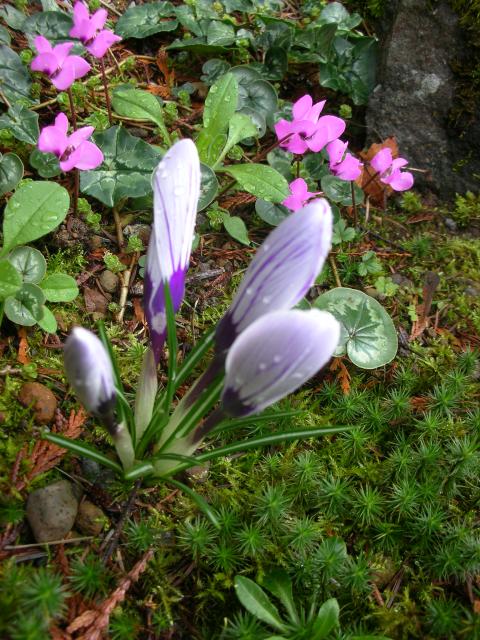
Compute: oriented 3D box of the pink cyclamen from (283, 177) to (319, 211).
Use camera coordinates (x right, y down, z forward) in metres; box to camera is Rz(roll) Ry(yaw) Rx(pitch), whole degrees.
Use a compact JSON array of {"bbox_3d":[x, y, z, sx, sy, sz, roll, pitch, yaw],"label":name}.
[{"bbox_3d":[0.029,-0.057,0.305,0.016,0.018,0.019,37,58,28],"label":"pink cyclamen"}]

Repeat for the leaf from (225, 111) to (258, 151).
[{"bbox_3d":[0.002,-0.114,0.389,0.017,0.006,0.020,42,81,8],"label":"leaf"}]

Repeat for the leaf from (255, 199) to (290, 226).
[{"bbox_3d":[0.017,-0.054,0.322,0.020,0.004,0.019,0,60,0],"label":"leaf"}]

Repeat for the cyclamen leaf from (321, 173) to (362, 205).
[{"bbox_3d":[0.053,-0.069,0.340,0.022,0.004,0.022,0,60,0],"label":"cyclamen leaf"}]

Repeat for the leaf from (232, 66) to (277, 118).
[{"bbox_3d":[0.013,-0.146,0.423,0.026,0.007,0.034,9,86,2],"label":"leaf"}]

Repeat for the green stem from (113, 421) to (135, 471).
[{"bbox_3d":[-0.041,0.046,0.232,0.006,0.031,0.006,0,51,0],"label":"green stem"}]

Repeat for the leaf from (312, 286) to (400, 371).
[{"bbox_3d":[0.048,0.004,0.266,0.034,0.006,0.036,10,76,2],"label":"leaf"}]

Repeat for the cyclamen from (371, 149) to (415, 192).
[{"bbox_3d":[0.078,-0.077,0.330,0.021,0.017,0.016,29,54,24],"label":"cyclamen"}]

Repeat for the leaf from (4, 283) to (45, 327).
[{"bbox_3d":[-0.091,-0.006,0.272,0.017,0.004,0.019,0,80,0],"label":"leaf"}]

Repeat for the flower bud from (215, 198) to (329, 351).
[{"bbox_3d":[0.010,-0.012,0.193,0.019,0.052,0.019,26,21,-26],"label":"flower bud"}]

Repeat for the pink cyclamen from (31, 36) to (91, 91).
[{"bbox_3d":[-0.114,-0.163,0.411,0.032,0.022,0.025,9,51,7],"label":"pink cyclamen"}]

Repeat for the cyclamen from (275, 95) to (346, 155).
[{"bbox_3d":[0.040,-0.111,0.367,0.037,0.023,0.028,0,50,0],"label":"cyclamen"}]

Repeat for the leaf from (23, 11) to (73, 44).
[{"bbox_3d":[-0.142,-0.218,0.483,0.036,0.008,0.035,0,68,-6],"label":"leaf"}]

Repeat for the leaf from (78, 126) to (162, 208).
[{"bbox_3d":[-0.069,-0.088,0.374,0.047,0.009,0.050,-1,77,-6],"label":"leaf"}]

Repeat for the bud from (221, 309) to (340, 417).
[{"bbox_3d":[0.011,0.014,0.196,0.022,0.046,0.022,31,38,-30],"label":"bud"}]

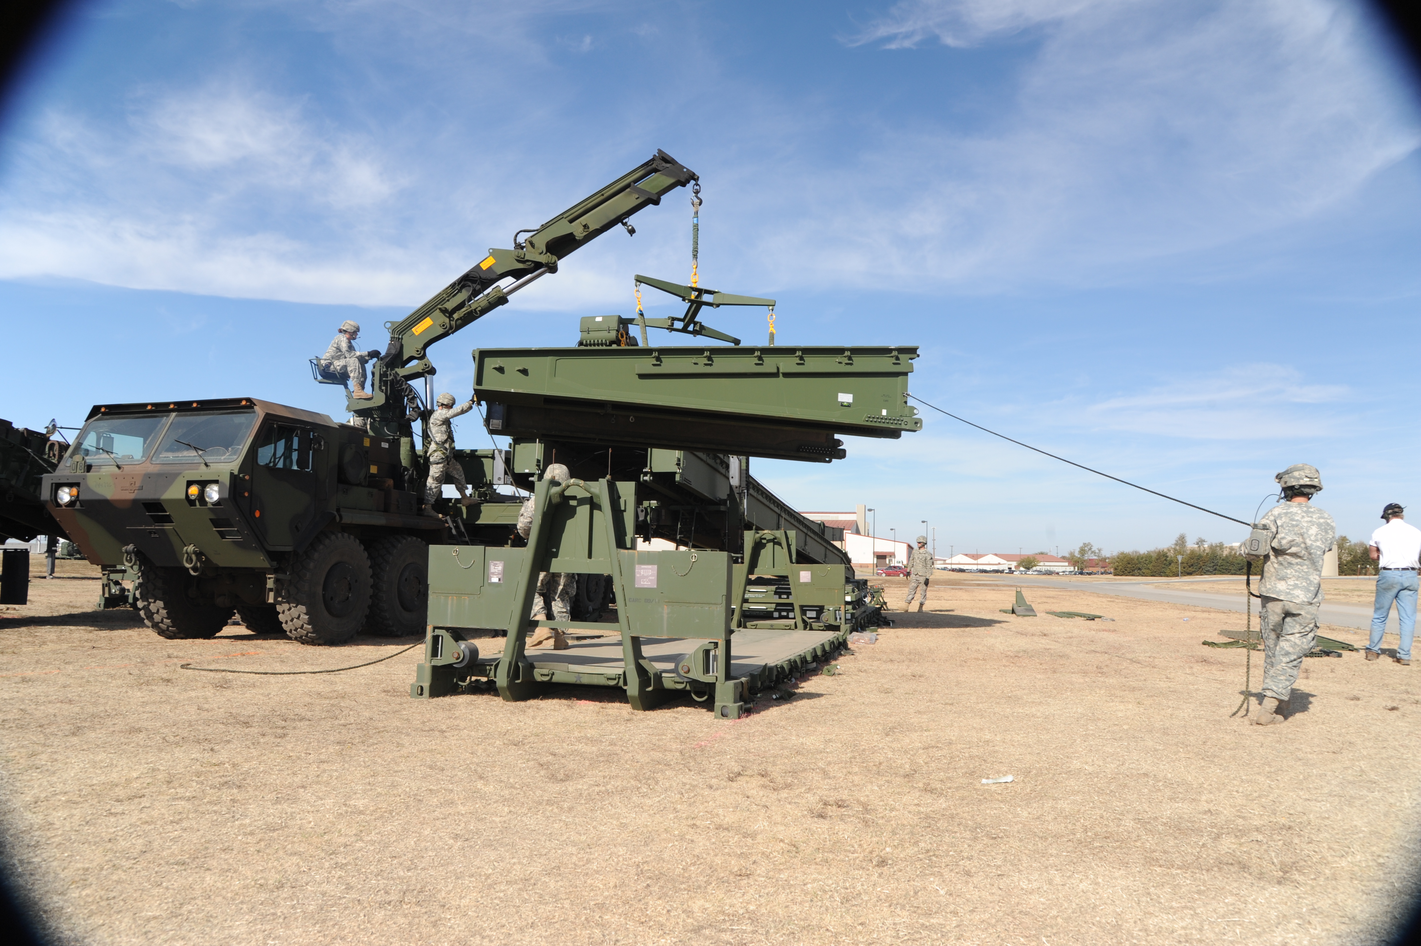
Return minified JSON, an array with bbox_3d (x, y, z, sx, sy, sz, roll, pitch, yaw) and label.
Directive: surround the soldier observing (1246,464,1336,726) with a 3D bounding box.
[{"bbox_3d":[4.055,0.828,6.600,0.560,1.797,0.480,-1,-6,17],"label":"soldier observing"}]

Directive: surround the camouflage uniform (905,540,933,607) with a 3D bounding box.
[{"bbox_3d":[4.938,2.375,22.340,0.580,1.780,0.460,-4,-7,40],"label":"camouflage uniform"}]

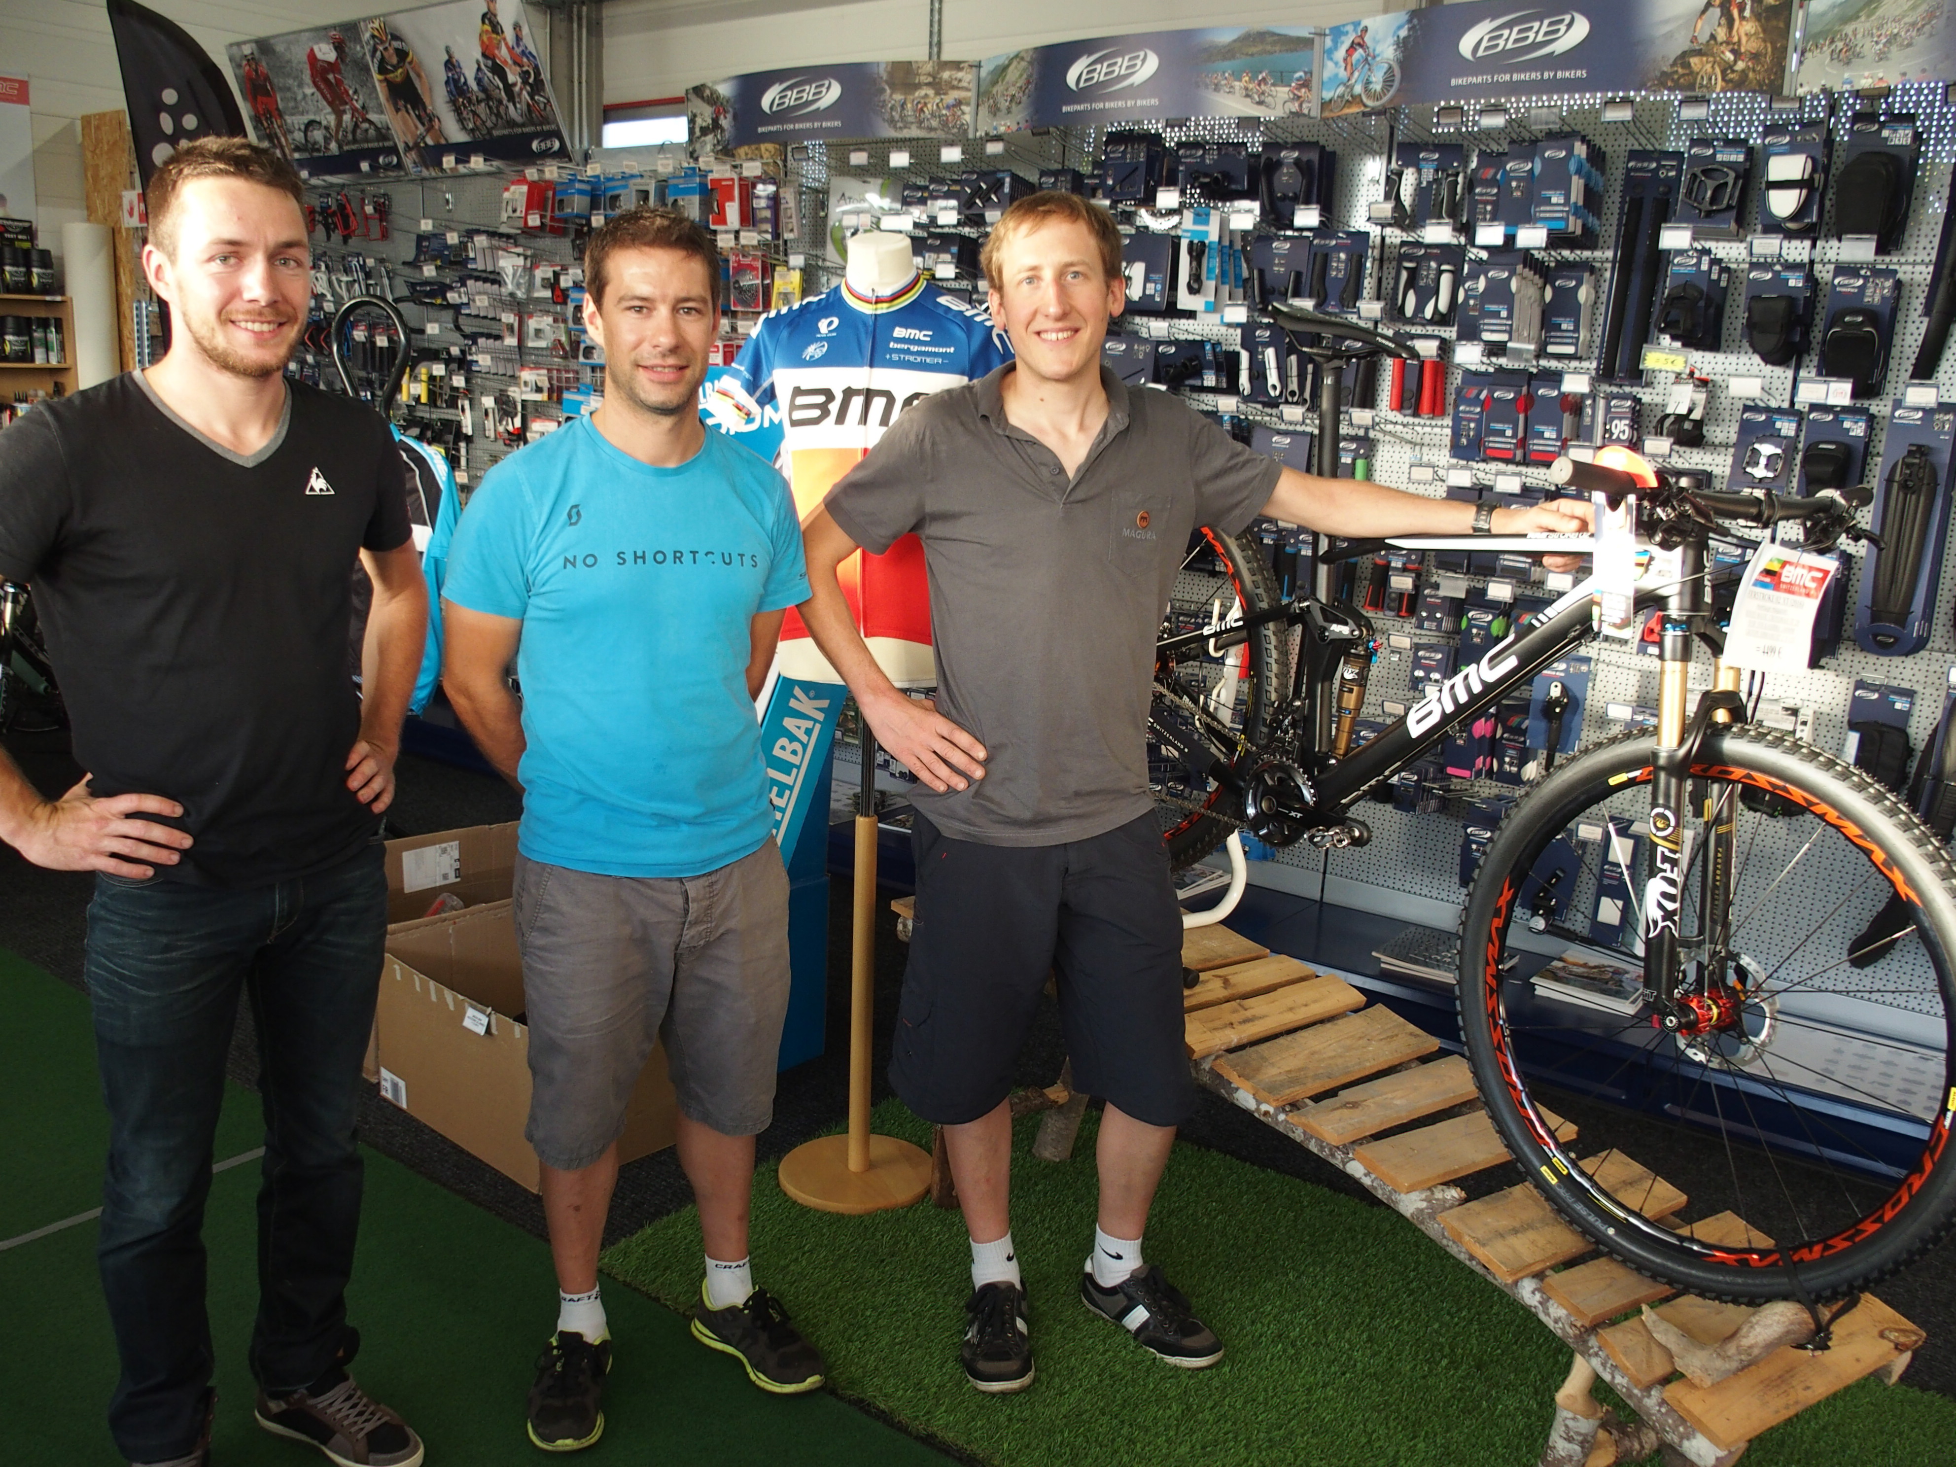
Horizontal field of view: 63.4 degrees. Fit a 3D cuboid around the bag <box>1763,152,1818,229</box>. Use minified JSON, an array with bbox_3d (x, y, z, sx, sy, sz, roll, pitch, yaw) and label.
[{"bbox_3d":[1.692,-1.133,3.299,0.085,0.140,0.070,11,16,33],"label":"bag"}]

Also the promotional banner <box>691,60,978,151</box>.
[{"bbox_3d":[-0.461,-1.772,4.446,0.980,0.195,0.130,11,16,33],"label":"promotional banner"}]

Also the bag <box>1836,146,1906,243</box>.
[{"bbox_3d":[1.812,-1.090,3.211,0.115,0.180,0.090,11,16,33],"label":"bag"}]

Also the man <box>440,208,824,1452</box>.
[{"bbox_3d":[-0.512,0.155,2.341,0.540,1.776,0.400,-4,15,-25],"label":"man"}]

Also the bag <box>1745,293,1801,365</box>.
[{"bbox_3d":[1.682,-0.853,3.351,0.095,0.145,0.080,11,16,33],"label":"bag"}]

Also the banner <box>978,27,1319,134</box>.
[{"bbox_3d":[0.355,-1.607,3.890,0.980,0.195,0.130,11,16,33],"label":"banner"}]

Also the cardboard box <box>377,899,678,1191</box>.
[{"bbox_3d":[-0.917,0.637,3.345,0.590,0.345,0.400,14,18,41],"label":"cardboard box"}]

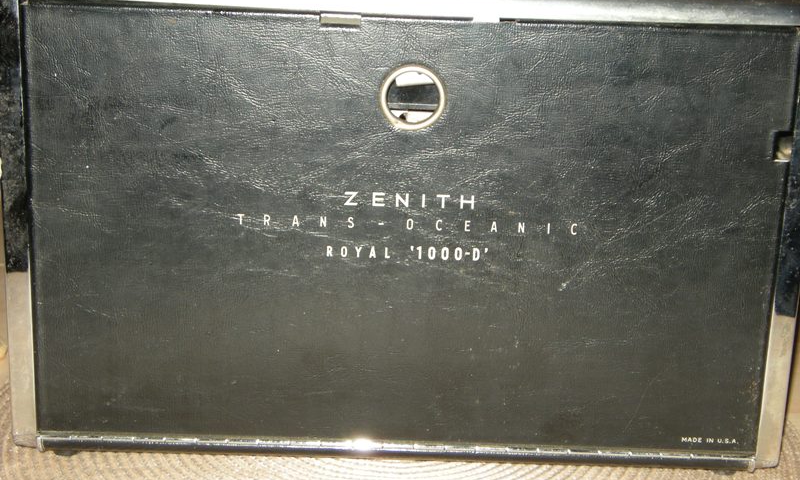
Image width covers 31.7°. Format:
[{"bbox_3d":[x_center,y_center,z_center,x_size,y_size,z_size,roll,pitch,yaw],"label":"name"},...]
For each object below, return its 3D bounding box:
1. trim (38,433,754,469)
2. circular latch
[{"bbox_3d":[-0.001,0.088,0.579,0.295,0.006,0.006,2,14,0],"label":"trim"},{"bbox_3d":[0.005,-0.055,0.545,0.025,0.026,0.006,2,14,0],"label":"circular latch"}]

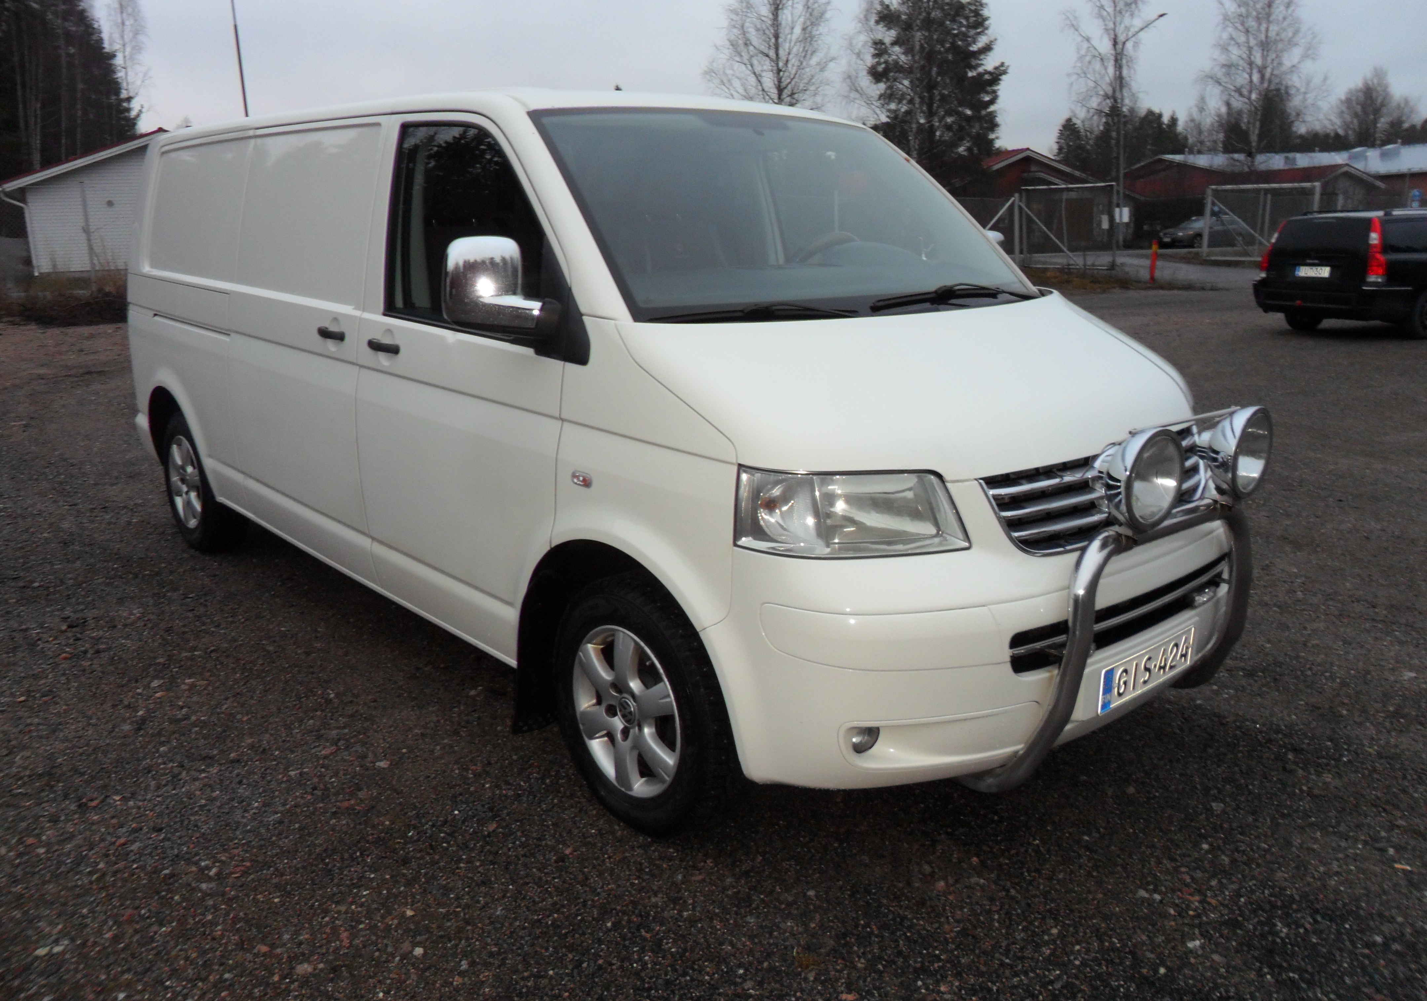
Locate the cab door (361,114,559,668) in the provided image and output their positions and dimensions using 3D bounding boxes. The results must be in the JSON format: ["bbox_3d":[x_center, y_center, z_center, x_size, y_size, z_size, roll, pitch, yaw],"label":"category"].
[{"bbox_3d":[-0.705,-0.323,3.195,0.200,1.530,1.170,-13,19,-40],"label":"cab door"}]

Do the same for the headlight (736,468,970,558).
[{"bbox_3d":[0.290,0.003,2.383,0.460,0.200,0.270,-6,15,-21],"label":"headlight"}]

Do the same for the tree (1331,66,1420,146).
[{"bbox_3d":[50.538,-26.441,84.201,6.346,12.212,6.346,8,16,29],"label":"tree"}]

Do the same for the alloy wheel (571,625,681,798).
[{"bbox_3d":[-0.166,0.518,2.852,0.165,0.440,0.440,-13,19,-40],"label":"alloy wheel"}]

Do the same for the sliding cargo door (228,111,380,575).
[{"bbox_3d":[-1.466,-0.558,4.012,0.190,1.540,1.260,-13,19,-40],"label":"sliding cargo door"}]

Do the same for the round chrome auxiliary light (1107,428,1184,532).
[{"bbox_3d":[0.901,-0.052,2.401,0.226,0.228,0.130,-11,20,-38],"label":"round chrome auxiliary light"}]

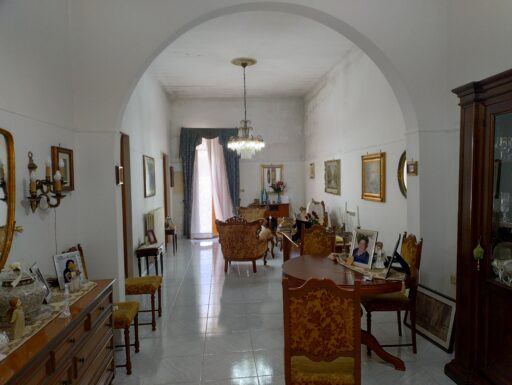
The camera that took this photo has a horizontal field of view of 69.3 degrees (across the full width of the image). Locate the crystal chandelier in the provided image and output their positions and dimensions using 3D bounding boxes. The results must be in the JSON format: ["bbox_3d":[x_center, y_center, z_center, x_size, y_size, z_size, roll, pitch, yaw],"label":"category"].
[{"bbox_3d":[-0.191,-1.592,7.272,0.740,1.900,0.740,-1,2,-6],"label":"crystal chandelier"}]

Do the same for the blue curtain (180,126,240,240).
[{"bbox_3d":[-1.220,-0.253,10.086,1.670,2.970,0.220,-1,2,-6],"label":"blue curtain"}]

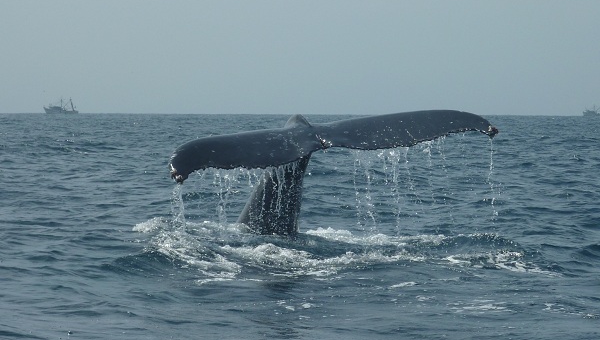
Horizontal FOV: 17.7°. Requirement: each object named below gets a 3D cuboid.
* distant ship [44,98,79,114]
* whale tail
[{"bbox_3d":[-161.149,-43.581,1300.000,23.500,10.800,6.500,0,2,-3],"label":"distant ship"},{"bbox_3d":[0.435,0.032,25.000,4.400,1.650,1.500,0,2,-14],"label":"whale tail"}]

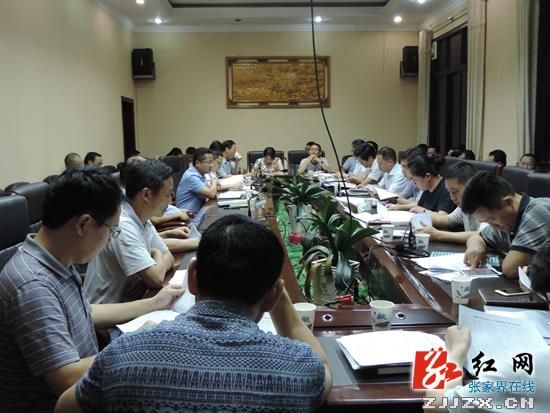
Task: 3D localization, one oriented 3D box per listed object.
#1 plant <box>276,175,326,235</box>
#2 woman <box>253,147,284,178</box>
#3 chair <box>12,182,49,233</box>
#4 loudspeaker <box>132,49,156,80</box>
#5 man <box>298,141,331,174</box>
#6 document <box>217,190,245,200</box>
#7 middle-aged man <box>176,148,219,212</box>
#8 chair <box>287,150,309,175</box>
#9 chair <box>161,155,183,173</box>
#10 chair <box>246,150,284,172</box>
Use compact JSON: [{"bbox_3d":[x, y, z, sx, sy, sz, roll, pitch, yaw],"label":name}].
[{"bbox_3d":[0.221,-0.007,4.453,0.400,0.460,0.400,-1,8,-3],"label":"plant"},{"bbox_3d":[-0.044,-0.242,7.792,0.500,1.160,0.680,-1,8,-3],"label":"woman"},{"bbox_3d":[-1.054,0.446,2.938,0.660,1.110,0.600,-1,8,-1],"label":"chair"},{"bbox_3d":[-2.435,-2.638,10.300,0.380,0.520,0.330,-2,8,-10],"label":"loudspeaker"},{"bbox_3d":[0.597,-0.274,7.768,0.520,1.210,0.700,-1,8,-3],"label":"man"},{"bbox_3d":[-0.418,-0.108,5.352,0.250,0.030,0.340,-1,8,-3],"label":"document"},{"bbox_3d":[-0.601,0.074,5.182,0.660,1.240,0.520,-1,8,2],"label":"middle-aged man"},{"bbox_3d":[0.494,-0.262,8.068,0.600,1.110,0.660,-1,8,-3],"label":"chair"},{"bbox_3d":[-0.768,0.107,5.330,0.660,1.140,0.600,0,8,5],"label":"chair"},{"bbox_3d":[-0.096,-0.249,8.042,0.600,1.110,0.660,-1,8,-3],"label":"chair"}]

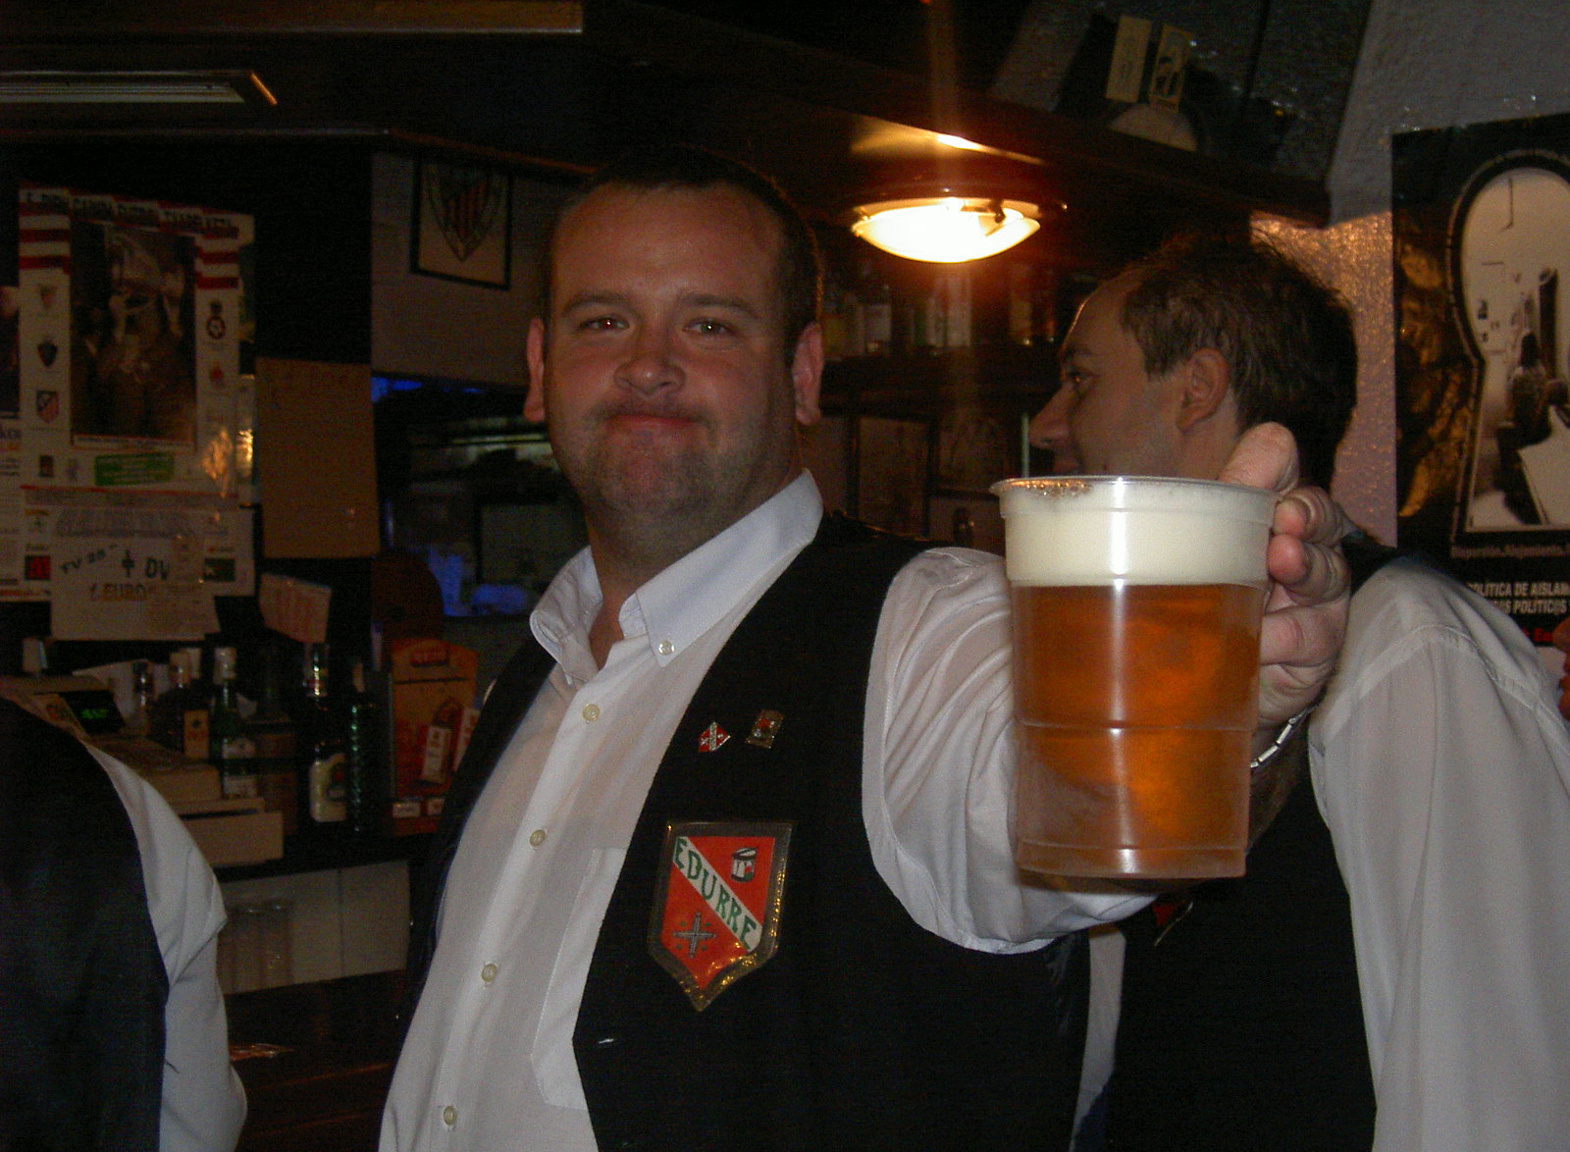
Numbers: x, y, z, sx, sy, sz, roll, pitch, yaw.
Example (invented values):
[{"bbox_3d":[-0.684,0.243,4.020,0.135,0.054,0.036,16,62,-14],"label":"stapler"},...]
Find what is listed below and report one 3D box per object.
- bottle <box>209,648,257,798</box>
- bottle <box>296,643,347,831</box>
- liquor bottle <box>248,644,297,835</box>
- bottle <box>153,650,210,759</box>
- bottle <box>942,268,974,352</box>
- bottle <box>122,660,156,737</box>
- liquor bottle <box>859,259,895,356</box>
[{"bbox_3d":[-0.843,0.257,3.820,0.074,0.302,0.074,0,1,40],"label":"bottle"},{"bbox_3d":[-0.739,0.257,3.980,0.082,0.301,0.082,-1,1,0],"label":"bottle"},{"bbox_3d":[-0.805,0.254,3.930,0.078,0.309,0.078,-1,1,0],"label":"liquor bottle"},{"bbox_3d":[-0.938,0.260,3.880,0.088,0.290,0.088,0,1,40],"label":"bottle"},{"bbox_3d":[0.492,-0.771,7.100,0.085,0.255,0.085,-1,1,-5],"label":"bottle"},{"bbox_3d":[-1.028,0.273,3.980,0.070,0.278,0.070,0,1,40],"label":"bottle"},{"bbox_3d":[0.264,-0.772,7.200,0.090,0.273,0.090,-1,1,-5],"label":"liquor bottle"}]

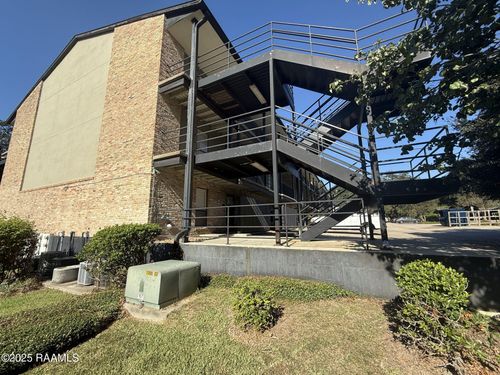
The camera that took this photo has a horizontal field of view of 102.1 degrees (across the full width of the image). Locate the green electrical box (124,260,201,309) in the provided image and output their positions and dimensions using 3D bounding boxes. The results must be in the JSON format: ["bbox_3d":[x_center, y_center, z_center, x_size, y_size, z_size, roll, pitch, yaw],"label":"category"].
[{"bbox_3d":[-1.681,1.852,4.059,0.885,0.605,1.048,-5,-11,24],"label":"green electrical box"}]

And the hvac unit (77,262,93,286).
[{"bbox_3d":[-4.283,2.282,5.484,0.530,0.540,0.530,-6,-11,25],"label":"hvac unit"}]

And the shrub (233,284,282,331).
[{"bbox_3d":[0.115,1.723,3.010,0.700,0.540,0.670,-1,-10,2],"label":"shrub"}]

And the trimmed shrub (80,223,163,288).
[{"bbox_3d":[-3.187,1.669,4.859,1.550,1.400,1.420,-6,-11,25],"label":"trimmed shrub"}]

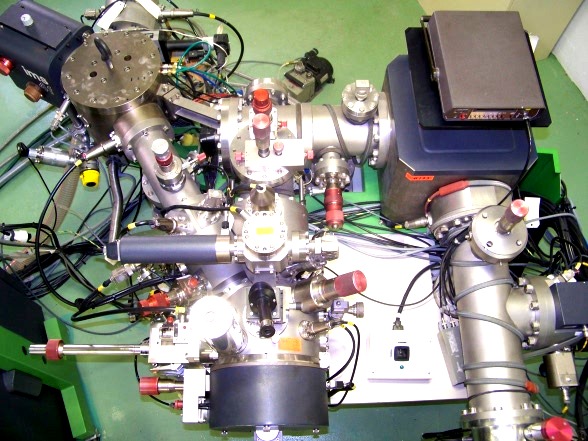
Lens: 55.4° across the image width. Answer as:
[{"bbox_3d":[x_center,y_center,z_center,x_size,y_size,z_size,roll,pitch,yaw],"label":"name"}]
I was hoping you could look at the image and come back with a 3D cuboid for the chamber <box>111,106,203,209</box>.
[{"bbox_3d":[-0.423,-0.202,1.750,0.155,0.155,0.370,-26,67,-12],"label":"chamber"}]

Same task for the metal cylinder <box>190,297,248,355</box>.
[{"bbox_3d":[-0.183,0.262,1.392,0.108,0.140,0.108,-4,64,9],"label":"metal cylinder"}]

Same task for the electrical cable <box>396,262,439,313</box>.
[{"bbox_3d":[0.384,0.207,1.767,0.060,0.100,0.172,39,70,17],"label":"electrical cable"}]

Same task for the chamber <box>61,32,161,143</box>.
[{"bbox_3d":[-0.569,-0.421,1.864,0.305,0.250,0.305,0,64,0],"label":"chamber"}]

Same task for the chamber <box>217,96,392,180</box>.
[{"bbox_3d":[0.037,-0.284,1.809,0.555,0.235,0.235,-1,64,0],"label":"chamber"}]

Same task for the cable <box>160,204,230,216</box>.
[{"bbox_3d":[-0.285,-0.030,1.609,0.209,0.035,0.030,2,64,1],"label":"cable"}]

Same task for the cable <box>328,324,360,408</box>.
[{"bbox_3d":[0.133,0.386,1.481,0.085,0.080,0.215,0,64,0],"label":"cable"}]

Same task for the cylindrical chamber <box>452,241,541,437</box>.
[{"bbox_3d":[0.531,0.294,1.523,0.190,0.190,0.512,2,64,1],"label":"cylindrical chamber"}]

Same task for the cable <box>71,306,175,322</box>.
[{"bbox_3d":[-0.476,0.261,1.563,0.293,0.040,0.035,-3,64,-1],"label":"cable"}]

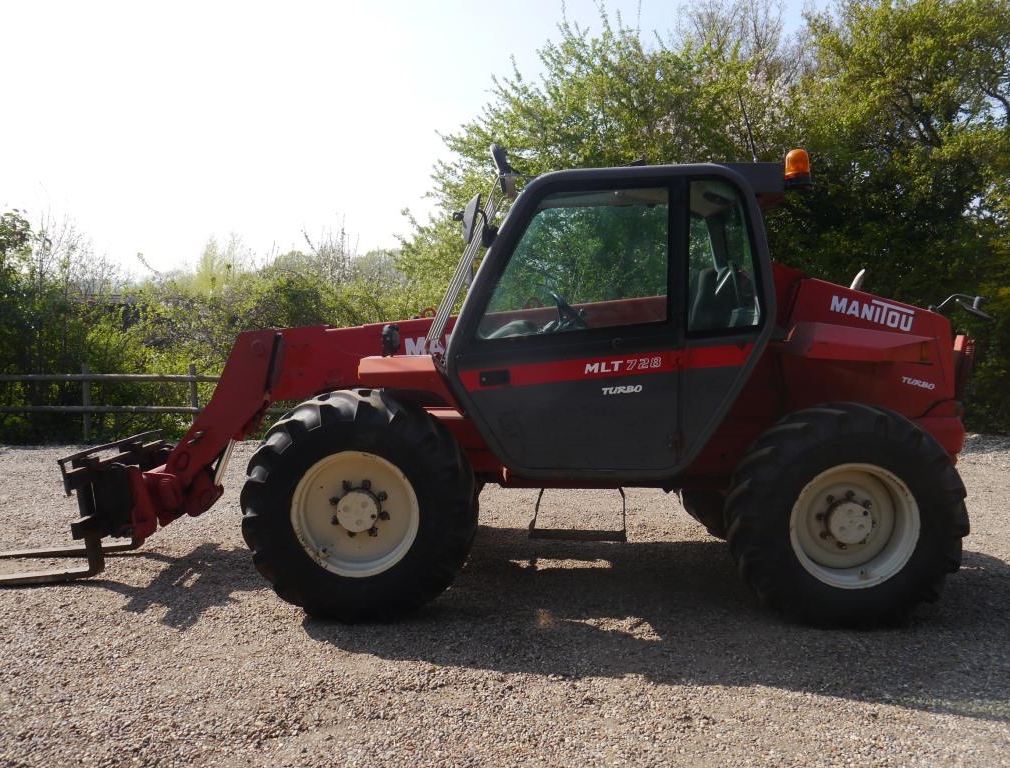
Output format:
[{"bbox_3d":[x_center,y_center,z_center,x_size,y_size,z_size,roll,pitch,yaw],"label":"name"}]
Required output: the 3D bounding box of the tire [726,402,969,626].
[{"bbox_3d":[1.788,0.683,4.420,1.230,1.200,0.430,0,2,2],"label":"tire"}]

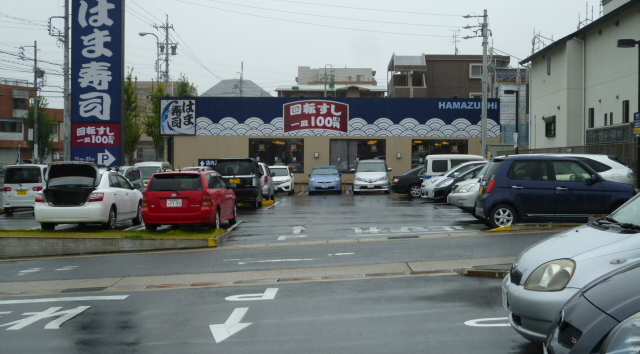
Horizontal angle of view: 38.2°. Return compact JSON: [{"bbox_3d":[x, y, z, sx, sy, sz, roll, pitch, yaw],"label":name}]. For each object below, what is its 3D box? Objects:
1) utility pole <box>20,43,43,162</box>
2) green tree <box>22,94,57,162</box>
[{"bbox_3d":[-23.637,-5.270,76.000,1.700,11.740,0.700,0,1,-1],"label":"utility pole"},{"bbox_3d":[-23.668,-3.150,78.000,2.900,7.450,2.900,0,1,0],"label":"green tree"}]

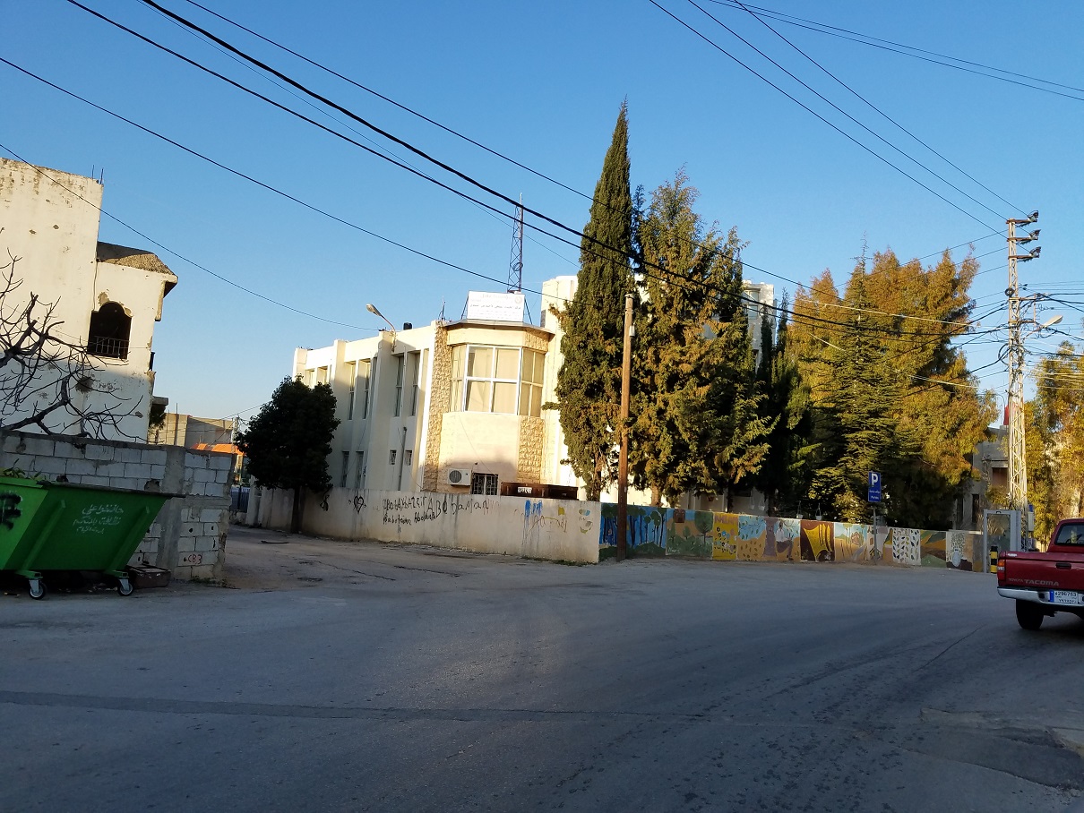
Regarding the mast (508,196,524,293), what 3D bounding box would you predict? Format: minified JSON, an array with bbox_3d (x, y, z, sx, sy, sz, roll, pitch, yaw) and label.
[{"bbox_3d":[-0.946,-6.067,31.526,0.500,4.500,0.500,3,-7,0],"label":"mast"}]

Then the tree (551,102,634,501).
[{"bbox_3d":[1.672,-2.666,25.747,2.400,14.600,2.400,3,-7,0],"label":"tree"}]

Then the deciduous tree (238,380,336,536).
[{"bbox_3d":[-9.545,1.724,30.024,3.800,5.700,3.700,3,-7,0],"label":"deciduous tree"}]

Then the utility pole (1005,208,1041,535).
[{"bbox_3d":[18.295,-0.672,31.037,1.200,13.900,0.800,3,-7,0],"label":"utility pole"}]

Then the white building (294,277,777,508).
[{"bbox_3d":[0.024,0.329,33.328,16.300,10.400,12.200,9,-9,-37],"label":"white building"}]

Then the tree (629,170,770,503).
[{"bbox_3d":[5.293,-1.511,27.212,4.400,13.100,4.200,3,-7,0],"label":"tree"}]

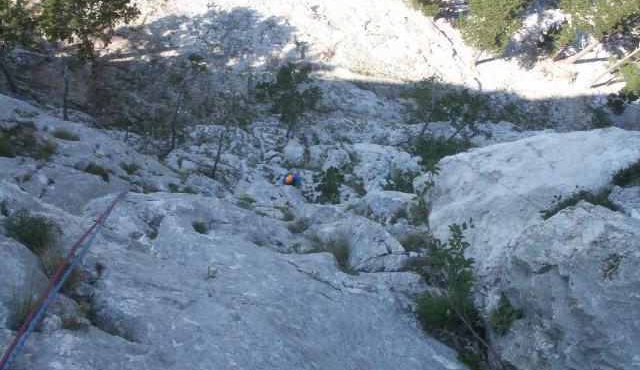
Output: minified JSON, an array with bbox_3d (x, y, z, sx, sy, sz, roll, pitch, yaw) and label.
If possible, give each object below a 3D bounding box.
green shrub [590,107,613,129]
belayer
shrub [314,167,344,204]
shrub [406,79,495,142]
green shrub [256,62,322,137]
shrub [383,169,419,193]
[{"bbox_3d":[11.933,-2.819,29.000,0.950,0.950,0.900,5,56,-2],"label":"green shrub"},{"bbox_3d":[-0.890,0.015,21.000,0.660,1.600,0.550,5,56,-2],"label":"belayer"},{"bbox_3d":[0.289,0.015,20.800,0.900,1.150,0.900,5,56,-2],"label":"shrub"},{"bbox_3d":[4.864,-2.777,25.500,3.200,2.400,2.300,5,56,-2],"label":"shrub"},{"bbox_3d":[-1.092,-3.026,24.500,2.300,2.800,2.200,5,56,-2],"label":"green shrub"},{"bbox_3d":[2.448,-0.106,20.800,1.050,0.850,0.900,5,56,-2],"label":"shrub"}]

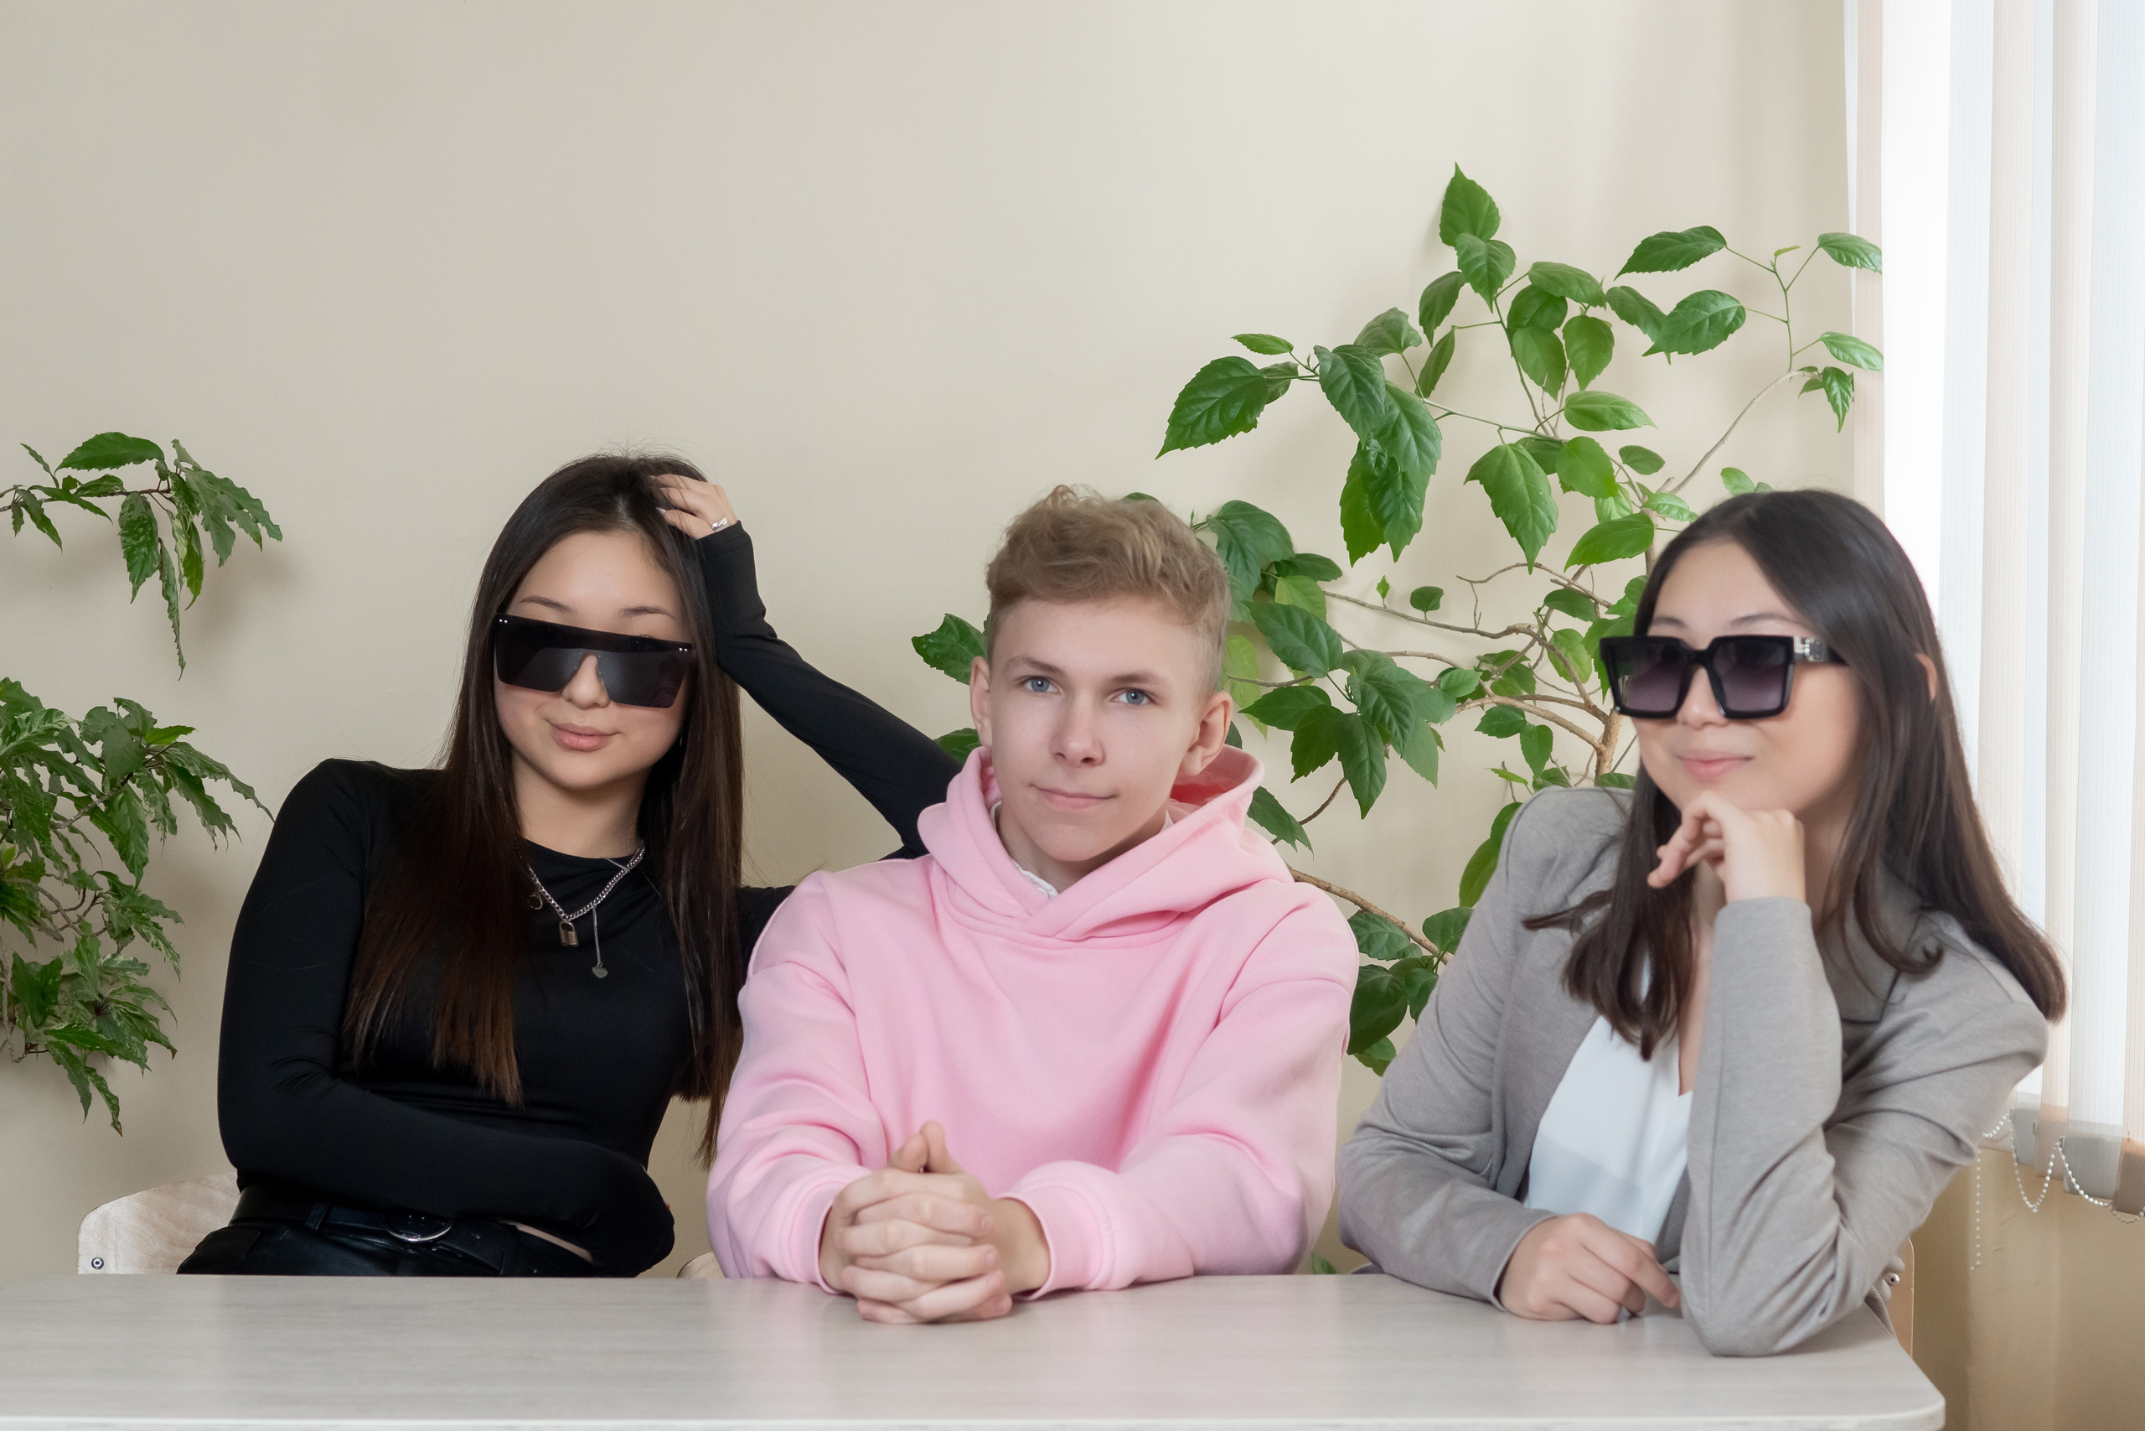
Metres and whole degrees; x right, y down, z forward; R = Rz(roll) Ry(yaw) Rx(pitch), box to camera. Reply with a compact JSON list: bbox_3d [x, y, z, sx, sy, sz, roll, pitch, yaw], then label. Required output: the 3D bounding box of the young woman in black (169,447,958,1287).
[{"bbox_3d":[-0.355,0.475,3.100,0.580,1.310,0.680,0,4,-7],"label":"young woman in black"}]

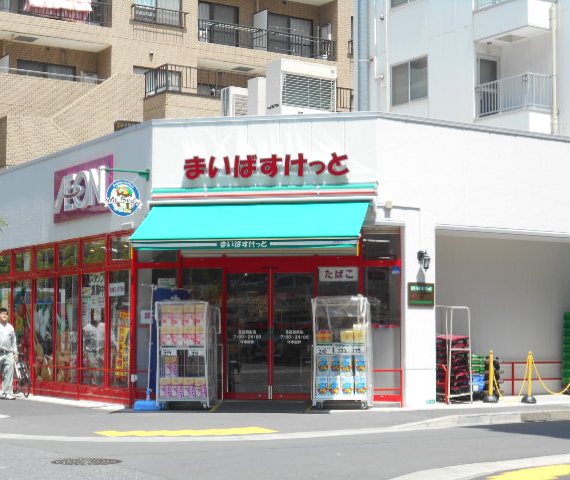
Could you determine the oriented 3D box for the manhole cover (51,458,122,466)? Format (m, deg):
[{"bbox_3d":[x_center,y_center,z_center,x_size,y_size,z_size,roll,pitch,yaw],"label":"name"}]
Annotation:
[{"bbox_3d":[-1.868,2.120,11.514,0.670,0.040,0.670,0,-4,0],"label":"manhole cover"}]

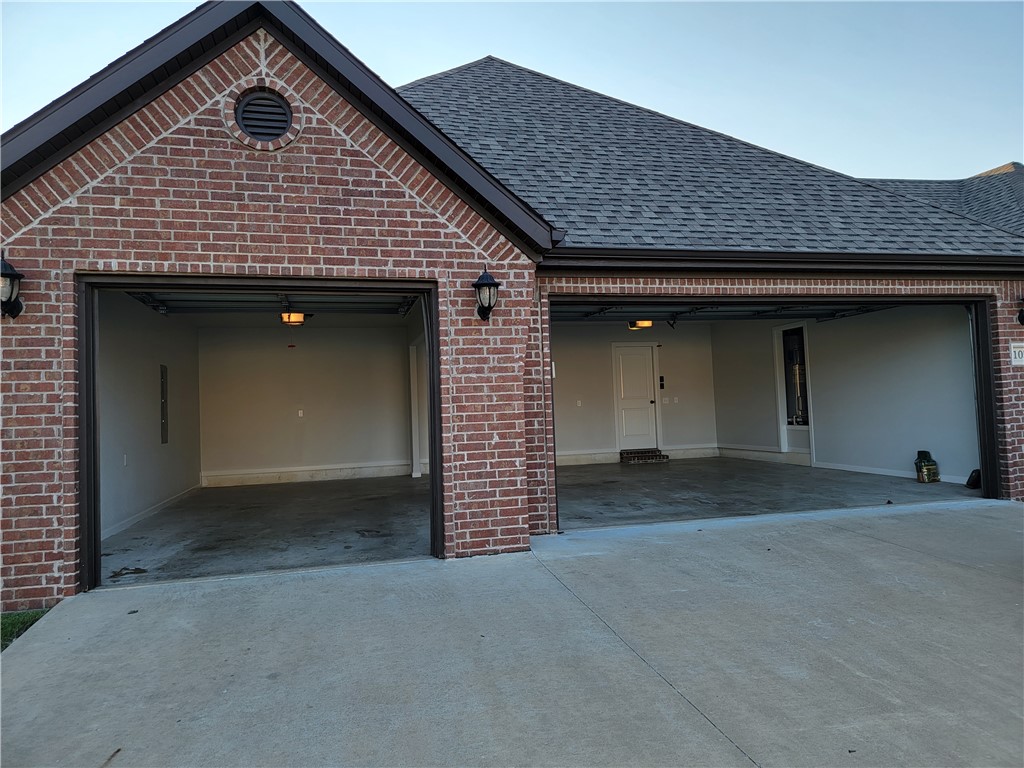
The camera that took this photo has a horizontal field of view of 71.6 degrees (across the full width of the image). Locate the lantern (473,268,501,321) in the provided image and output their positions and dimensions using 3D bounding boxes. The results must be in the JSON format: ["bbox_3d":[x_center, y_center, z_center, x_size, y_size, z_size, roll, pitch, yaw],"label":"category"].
[{"bbox_3d":[-0.209,-0.733,5.803,0.235,0.460,0.269,-1,-3,-16],"label":"lantern"}]

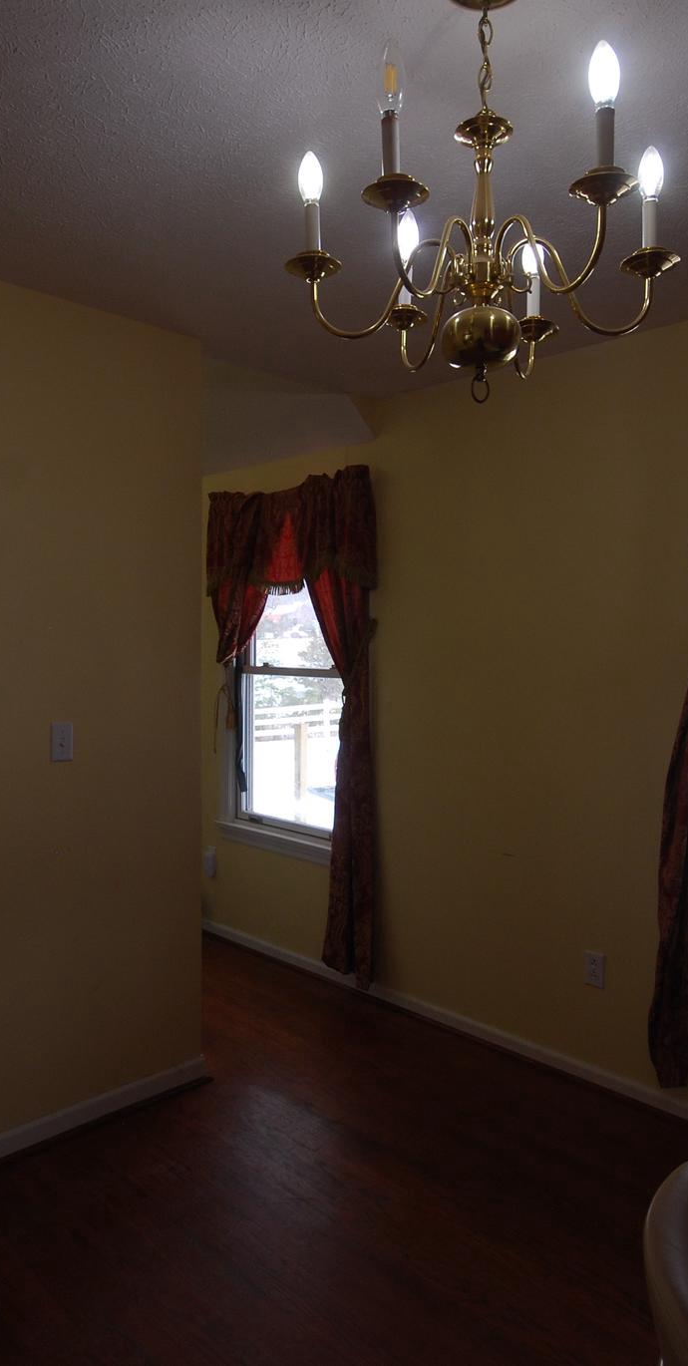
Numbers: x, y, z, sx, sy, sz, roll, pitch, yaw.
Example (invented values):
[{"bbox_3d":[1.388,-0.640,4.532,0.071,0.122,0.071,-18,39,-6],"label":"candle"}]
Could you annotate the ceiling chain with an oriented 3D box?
[{"bbox_3d":[0.206,-0.922,1.257,0.023,0.145,0.023,3,4,44],"label":"ceiling chain"}]

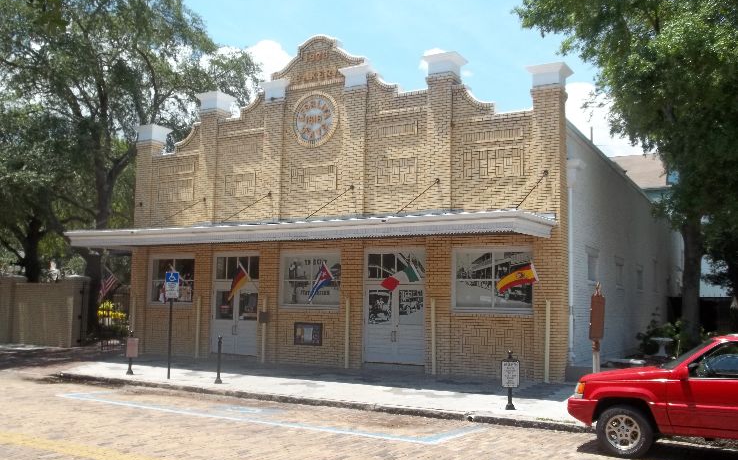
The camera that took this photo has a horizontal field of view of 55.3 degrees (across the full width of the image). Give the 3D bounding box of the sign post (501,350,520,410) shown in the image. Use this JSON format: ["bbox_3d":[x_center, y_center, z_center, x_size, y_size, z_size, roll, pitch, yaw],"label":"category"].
[{"bbox_3d":[2.459,2.580,12.174,0.311,0.990,0.173,-2,-7,30],"label":"sign post"}]

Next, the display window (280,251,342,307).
[{"bbox_3d":[-1.669,1.404,19.988,2.061,1.619,0.133,-2,-7,30],"label":"display window"}]

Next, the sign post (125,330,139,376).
[{"bbox_3d":[-5.771,2.971,17.107,0.310,1.080,0.150,-1,-6,15],"label":"sign post"}]

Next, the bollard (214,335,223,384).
[{"bbox_3d":[-3.304,2.859,15.569,0.165,1.050,0.165,-3,-7,29],"label":"bollard"}]

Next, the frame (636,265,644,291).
[{"bbox_3d":[10.287,1.847,26.756,0.160,1.020,1.500,-3,-7,29],"label":"frame"}]

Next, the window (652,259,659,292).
[{"bbox_3d":[12.634,2.039,31.050,0.150,1.420,1.250,-2,-7,29],"label":"window"}]

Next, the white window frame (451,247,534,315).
[{"bbox_3d":[3.024,1.236,17.304,2.123,1.645,0.133,-2,-7,30],"label":"white window frame"}]

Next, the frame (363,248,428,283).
[{"bbox_3d":[0.691,0.941,18.705,1.843,0.920,0.133,-2,-7,30],"label":"frame"}]

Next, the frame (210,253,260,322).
[{"bbox_3d":[-3.982,1.671,21.075,1.809,2.069,0.130,-3,-7,29],"label":"frame"}]

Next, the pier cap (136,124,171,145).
[{"bbox_3d":[-7.224,-3.135,23.490,0.905,0.513,0.885,-3,-7,29],"label":"pier cap"}]

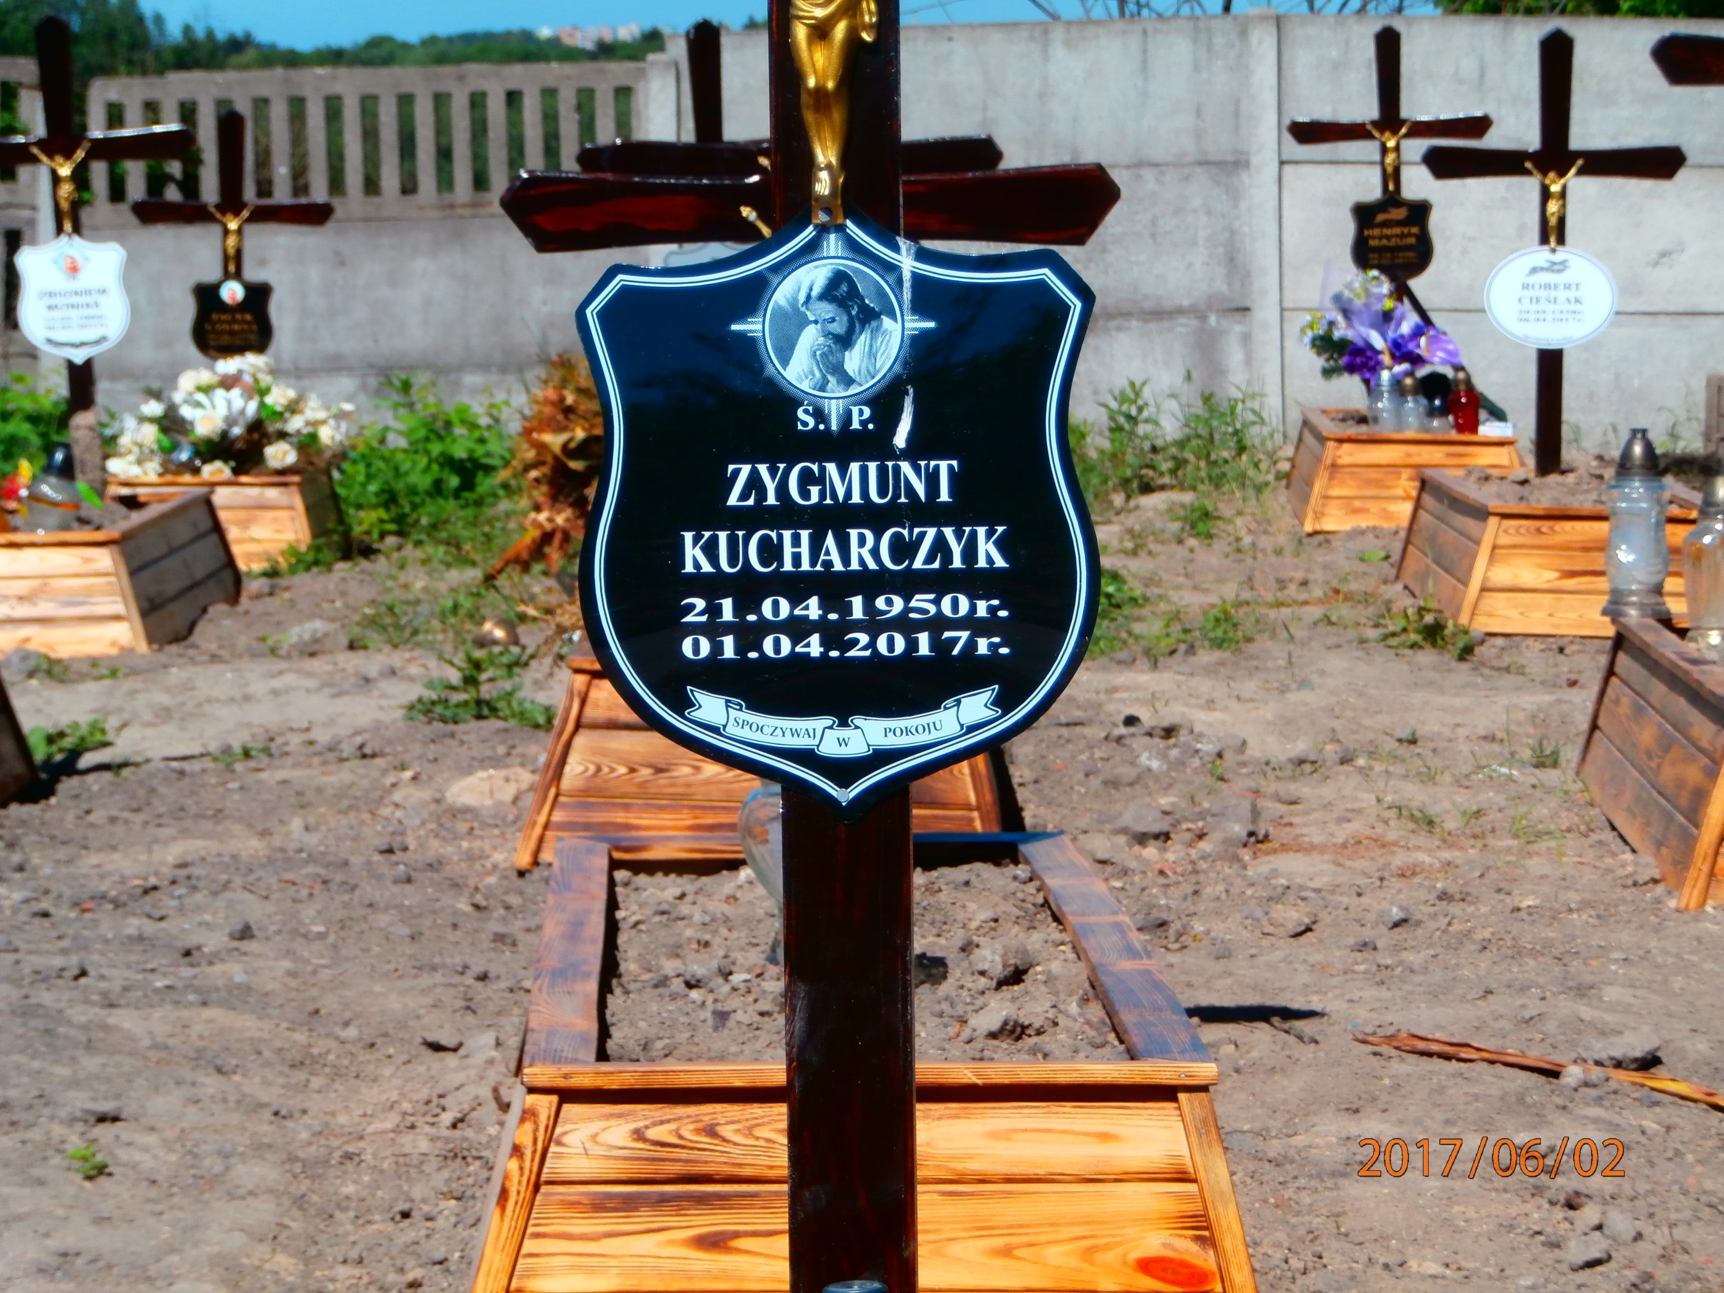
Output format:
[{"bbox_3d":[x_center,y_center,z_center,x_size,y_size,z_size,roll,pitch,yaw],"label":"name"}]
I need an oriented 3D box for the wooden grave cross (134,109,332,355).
[{"bbox_3d":[-1.980,-1.149,17.250,0.636,1.090,0.060,0,5,0],"label":"wooden grave cross"}]

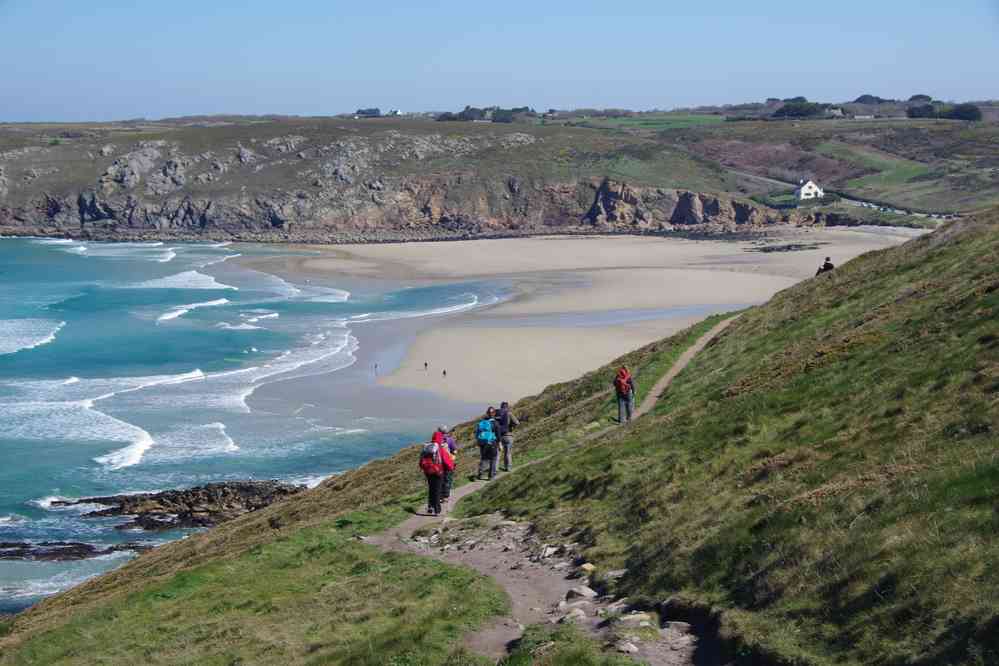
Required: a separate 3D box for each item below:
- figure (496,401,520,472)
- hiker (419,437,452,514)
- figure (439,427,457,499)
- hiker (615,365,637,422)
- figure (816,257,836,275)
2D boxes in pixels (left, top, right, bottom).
[{"bbox_3d":[0.206,2.513,48.500,0.500,1.709,0.430,3,7,30],"label":"figure"},{"bbox_3d":[-1.268,2.832,40.200,0.560,1.690,0.500,3,7,30],"label":"hiker"},{"bbox_3d":[-1.133,2.774,42.300,0.520,1.661,0.420,3,7,28],"label":"figure"},{"bbox_3d":[3.679,1.810,58.800,0.550,1.687,0.450,1,6,10],"label":"hiker"},{"bbox_3d":[17.677,-3.587,108.000,0.900,1.017,0.520,2,6,15],"label":"figure"}]

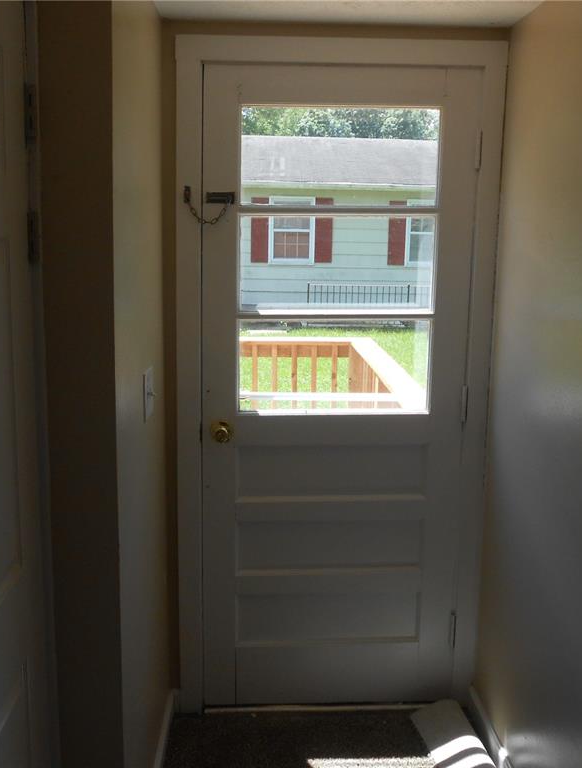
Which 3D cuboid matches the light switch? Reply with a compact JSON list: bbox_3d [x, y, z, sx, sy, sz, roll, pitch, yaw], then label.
[{"bbox_3d":[-0.355,0.032,1.934,0.018,0.117,0.075,0,9,-3],"label":"light switch"}]

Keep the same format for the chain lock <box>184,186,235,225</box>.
[{"bbox_3d":[-0.236,-0.516,2.227,0.147,0.108,0.028,0,9,-3],"label":"chain lock"}]

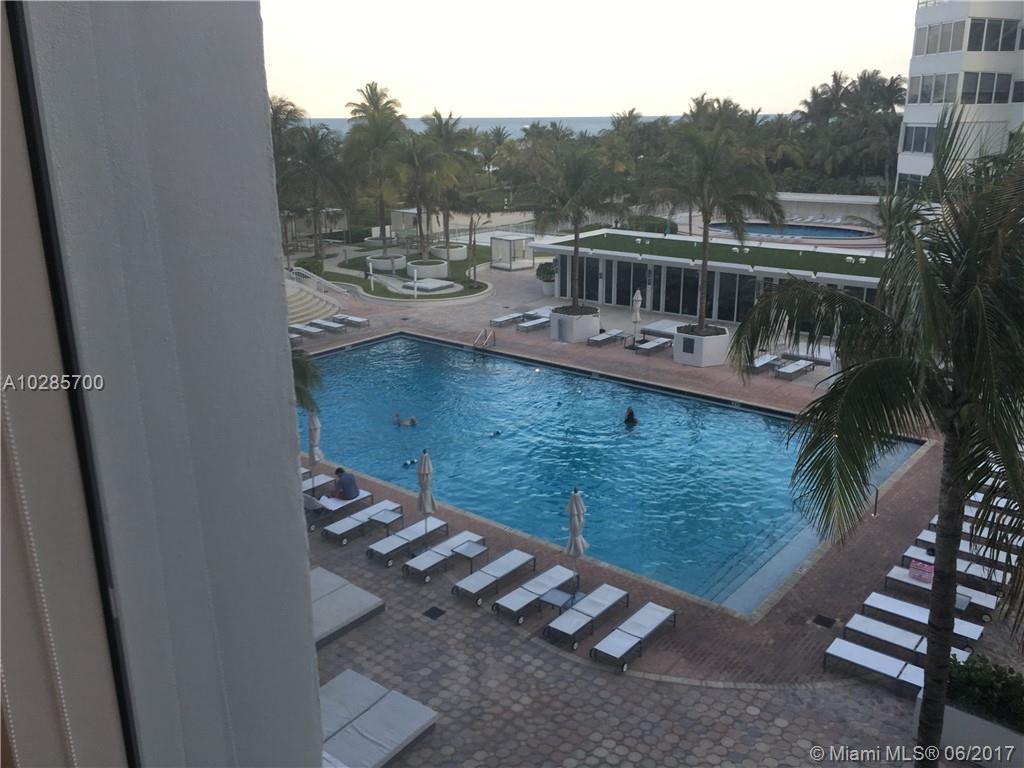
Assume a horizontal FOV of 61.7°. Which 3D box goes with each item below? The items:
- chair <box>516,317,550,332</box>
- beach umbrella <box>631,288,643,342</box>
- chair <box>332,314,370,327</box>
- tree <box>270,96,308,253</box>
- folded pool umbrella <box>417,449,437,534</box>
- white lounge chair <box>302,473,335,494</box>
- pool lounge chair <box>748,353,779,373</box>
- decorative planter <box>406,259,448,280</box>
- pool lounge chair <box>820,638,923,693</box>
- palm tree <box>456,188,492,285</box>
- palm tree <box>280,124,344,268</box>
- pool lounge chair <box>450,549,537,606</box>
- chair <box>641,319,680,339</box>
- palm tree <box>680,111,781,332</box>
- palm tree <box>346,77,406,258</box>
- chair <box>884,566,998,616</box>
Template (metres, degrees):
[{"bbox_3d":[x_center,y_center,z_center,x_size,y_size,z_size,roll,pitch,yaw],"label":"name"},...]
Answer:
[{"bbox_3d":[1.171,-2.780,40.950,0.610,0.370,2.060,14,22,38],"label":"chair"},{"bbox_3d":[5.606,-3.060,38.252,0.460,2.450,0.460,0,17,0],"label":"beach umbrella"},{"bbox_3d":[-7.933,-3.078,42.348,2.000,0.380,0.590,13,22,38],"label":"chair"},{"bbox_3d":[-15.888,-14.470,59.915,3.600,10.639,3.600,0,17,0],"label":"tree"},{"bbox_3d":[-2.023,2.674,19.769,0.460,2.541,0.460,0,17,0],"label":"folded pool umbrella"},{"bbox_3d":[-5.692,2.966,22.926,0.590,0.370,2.050,14,22,38],"label":"white lounge chair"},{"bbox_3d":[10.029,-0.762,34.421,0.620,0.345,2.000,14,22,38],"label":"pool lounge chair"},{"bbox_3d":[-5.476,-7.420,55.442,2.600,0.840,2.550,0,17,0],"label":"decorative planter"},{"bbox_3d":[6.748,5.215,15.413,2.050,0.370,0.590,13,22,38],"label":"pool lounge chair"},{"bbox_3d":[-2.328,-8.967,52.415,2.200,5.550,2.200,0,17,0],"label":"palm tree"},{"bbox_3d":[-13.751,-13.285,60.130,4.800,9.200,4.800,-4,18,-12],"label":"palm tree"},{"bbox_3d":[-0.365,4.205,18.627,0.610,0.370,2.060,14,22,38],"label":"pool lounge chair"},{"bbox_3d":[7.300,-2.388,39.475,1.900,0.470,2.120,13,22,37],"label":"chair"},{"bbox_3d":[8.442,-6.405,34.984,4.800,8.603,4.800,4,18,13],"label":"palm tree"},{"bbox_3d":[-8.680,-13.642,55.365,4.100,10.976,4.100,0,17,0],"label":"palm tree"},{"bbox_3d":[8.893,4.358,17.788,2.040,0.360,0.610,12,21,36],"label":"chair"}]

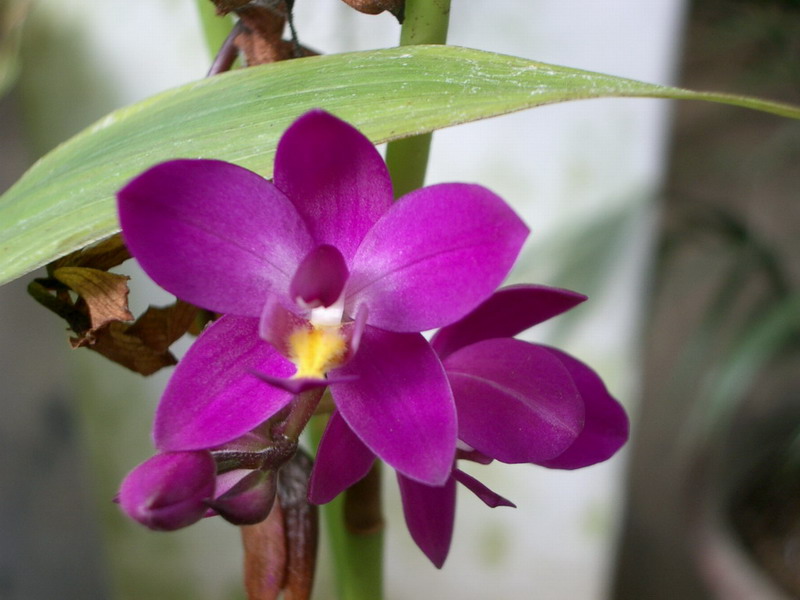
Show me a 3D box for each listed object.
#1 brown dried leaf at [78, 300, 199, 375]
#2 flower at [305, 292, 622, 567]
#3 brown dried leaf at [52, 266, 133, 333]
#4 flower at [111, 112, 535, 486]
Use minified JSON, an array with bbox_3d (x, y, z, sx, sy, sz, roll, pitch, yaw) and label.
[{"bbox_3d":[-0.042,0.006,0.230,0.019,0.012,0.011,0,12,0],"label":"brown dried leaf"},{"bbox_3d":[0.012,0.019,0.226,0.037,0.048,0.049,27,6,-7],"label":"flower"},{"bbox_3d":[-0.049,0.000,0.228,0.013,0.011,0.009,0,12,0],"label":"brown dried leaf"},{"bbox_3d":[-0.011,0.000,0.208,0.060,0.055,0.025,2,3,3],"label":"flower"}]

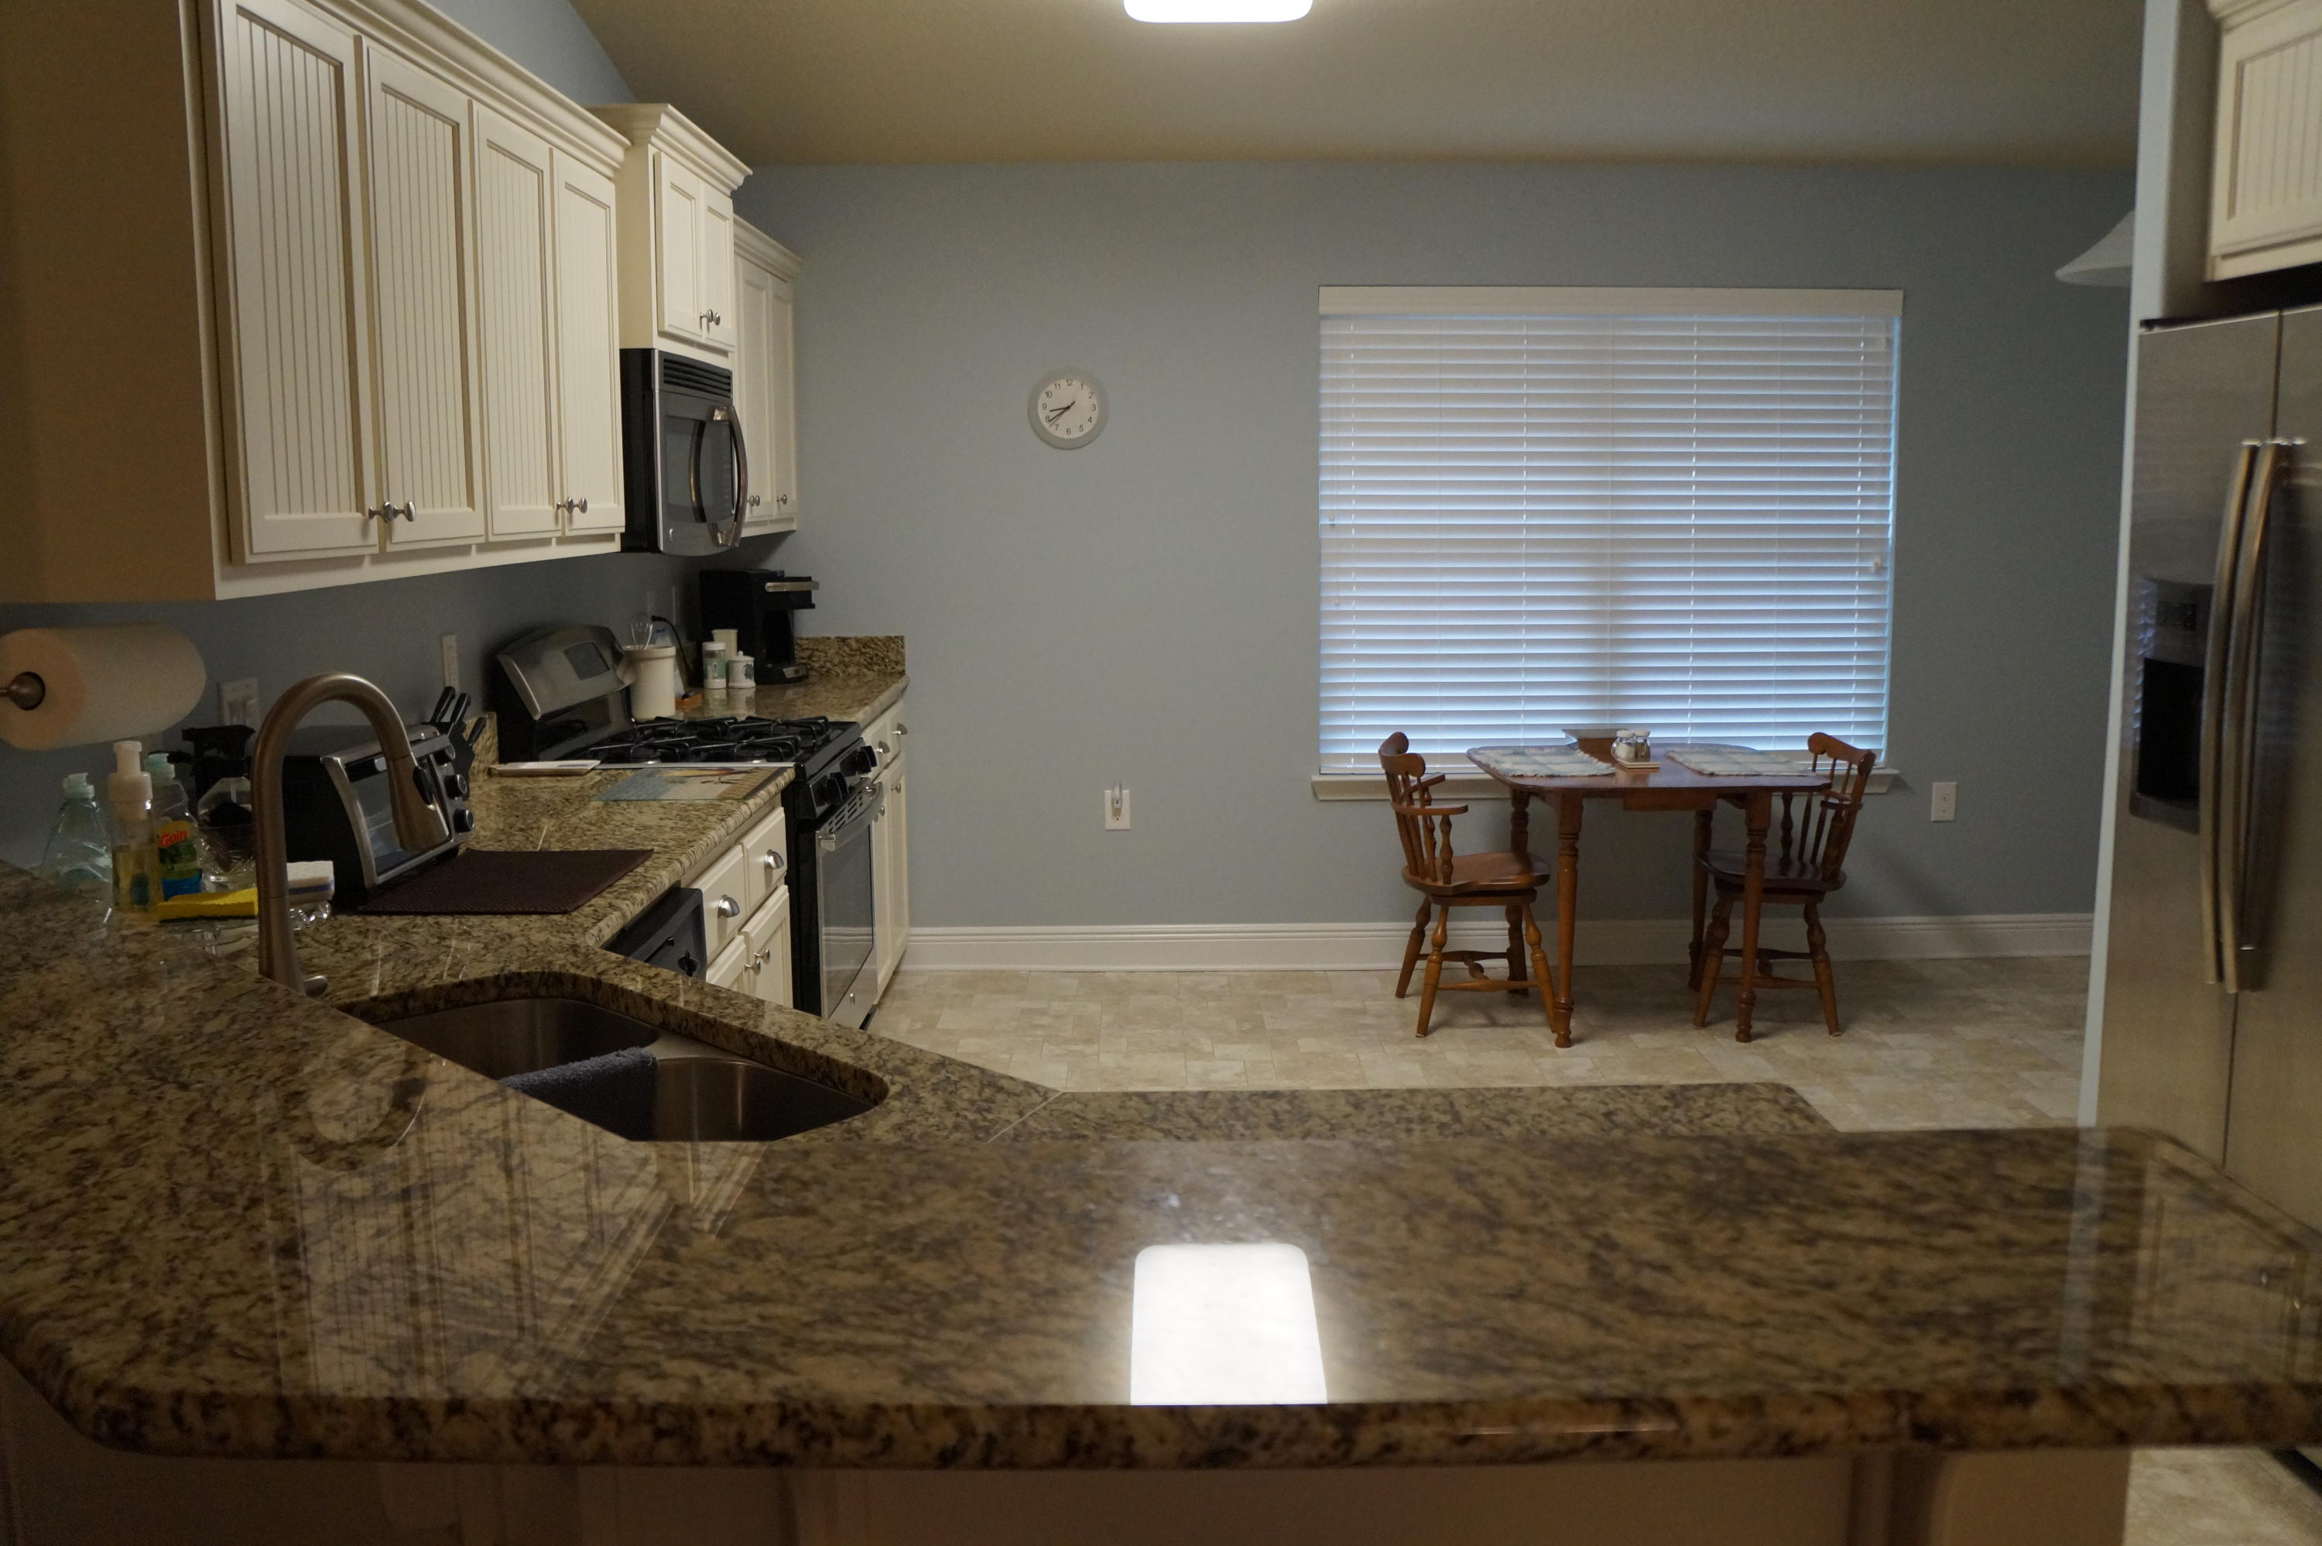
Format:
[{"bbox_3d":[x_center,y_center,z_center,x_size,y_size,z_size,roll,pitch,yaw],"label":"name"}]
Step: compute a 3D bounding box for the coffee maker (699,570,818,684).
[{"bbox_3d":[-1.184,-0.437,5.318,0.332,0.328,0.235,0,9,-1],"label":"coffee maker"}]

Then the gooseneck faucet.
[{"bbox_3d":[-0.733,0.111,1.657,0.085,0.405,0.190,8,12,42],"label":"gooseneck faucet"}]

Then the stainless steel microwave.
[{"bbox_3d":[-1.146,-0.679,3.899,0.423,0.412,0.750,0,9,-1],"label":"stainless steel microwave"}]

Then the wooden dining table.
[{"bbox_3d":[1.302,0.329,5.032,0.850,0.735,0.770,0,9,-1],"label":"wooden dining table"}]

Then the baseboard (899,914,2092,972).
[{"bbox_3d":[1.094,0.534,5.627,3.784,0.144,0.017,0,9,-1],"label":"baseboard"}]

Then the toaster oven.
[{"bbox_3d":[-1.134,0.046,2.523,0.240,0.204,0.393,0,9,-1],"label":"toaster oven"}]

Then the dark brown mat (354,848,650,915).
[{"bbox_3d":[-0.900,0.144,2.513,0.290,0.008,0.432,0,9,-1],"label":"dark brown mat"}]

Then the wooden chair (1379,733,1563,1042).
[{"bbox_3d":[0.855,0.297,5.074,0.490,0.790,0.510,-1,9,-4],"label":"wooden chair"}]

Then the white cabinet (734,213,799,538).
[{"bbox_3d":[-1.220,-1.031,4.854,0.360,0.797,1.050,0,9,-1],"label":"white cabinet"}]

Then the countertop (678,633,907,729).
[{"bbox_3d":[-1.079,-0.243,4.982,0.650,0.170,1.040,0,9,-1],"label":"countertop"}]

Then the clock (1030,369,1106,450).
[{"bbox_3d":[-0.275,-1.078,5.354,0.233,0.237,0.041,0,9,-1],"label":"clock"}]

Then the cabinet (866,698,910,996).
[{"bbox_3d":[-1.083,0.271,5.062,0.630,0.870,1.040,0,9,-1],"label":"cabinet"}]

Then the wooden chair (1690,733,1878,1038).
[{"bbox_3d":[1.713,0.288,5.090,0.480,0.790,0.510,0,9,4],"label":"wooden chair"}]

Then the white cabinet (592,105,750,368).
[{"bbox_3d":[-1.170,-1.132,3.929,0.420,0.474,0.840,0,9,-1],"label":"white cabinet"}]

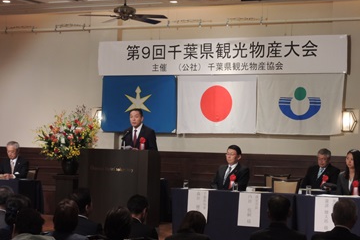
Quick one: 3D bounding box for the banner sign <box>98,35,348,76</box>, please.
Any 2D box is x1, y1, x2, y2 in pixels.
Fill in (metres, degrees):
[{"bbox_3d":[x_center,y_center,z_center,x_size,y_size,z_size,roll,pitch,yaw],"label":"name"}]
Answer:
[{"bbox_3d":[0.552,-1.047,16.993,4.500,0.590,0.030,1,-2,28],"label":"banner sign"}]

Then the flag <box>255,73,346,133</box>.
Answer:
[{"bbox_3d":[1.860,-0.250,16.298,1.460,0.990,0.030,1,-2,28],"label":"flag"}]

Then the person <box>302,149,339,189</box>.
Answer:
[{"bbox_3d":[2.007,1.071,15.202,0.540,1.310,0.800,1,-2,29],"label":"person"}]

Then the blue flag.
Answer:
[{"bbox_3d":[-0.708,-0.272,17.646,1.460,0.980,0.030,1,-2,28],"label":"blue flag"}]

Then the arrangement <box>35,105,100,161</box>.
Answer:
[{"bbox_3d":[-1.666,0.200,15.400,0.950,0.840,0.800,1,-2,28],"label":"arrangement"}]

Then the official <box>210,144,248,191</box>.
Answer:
[{"bbox_3d":[0.596,0.979,13.900,0.520,1.310,0.800,1,-2,31],"label":"official"}]

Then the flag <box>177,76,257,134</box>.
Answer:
[{"bbox_3d":[0.581,-0.266,16.970,1.460,0.990,0.030,1,-2,28],"label":"flag"}]

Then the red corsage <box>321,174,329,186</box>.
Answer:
[{"bbox_3d":[2.111,0.881,15.150,0.110,0.170,0.050,1,-2,29],"label":"red corsage"}]

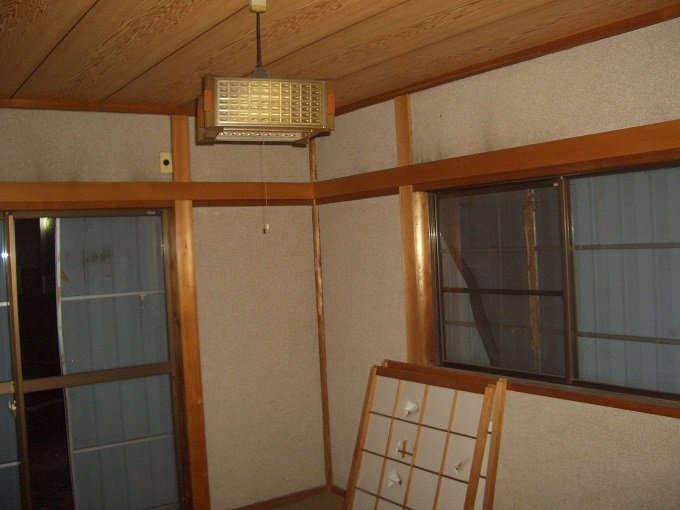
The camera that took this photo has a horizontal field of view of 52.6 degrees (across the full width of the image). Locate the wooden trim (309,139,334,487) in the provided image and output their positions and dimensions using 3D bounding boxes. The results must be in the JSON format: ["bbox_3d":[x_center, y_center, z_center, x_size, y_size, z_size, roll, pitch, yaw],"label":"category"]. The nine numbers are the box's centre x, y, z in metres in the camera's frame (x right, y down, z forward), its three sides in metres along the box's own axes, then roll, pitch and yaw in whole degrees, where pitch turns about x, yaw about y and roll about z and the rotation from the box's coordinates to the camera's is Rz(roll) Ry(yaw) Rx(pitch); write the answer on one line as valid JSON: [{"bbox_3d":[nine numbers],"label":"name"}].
[{"bbox_3d":[-0.116,0.300,4.250,0.032,2.250,0.032,-4,1,-37],"label":"wooden trim"}]

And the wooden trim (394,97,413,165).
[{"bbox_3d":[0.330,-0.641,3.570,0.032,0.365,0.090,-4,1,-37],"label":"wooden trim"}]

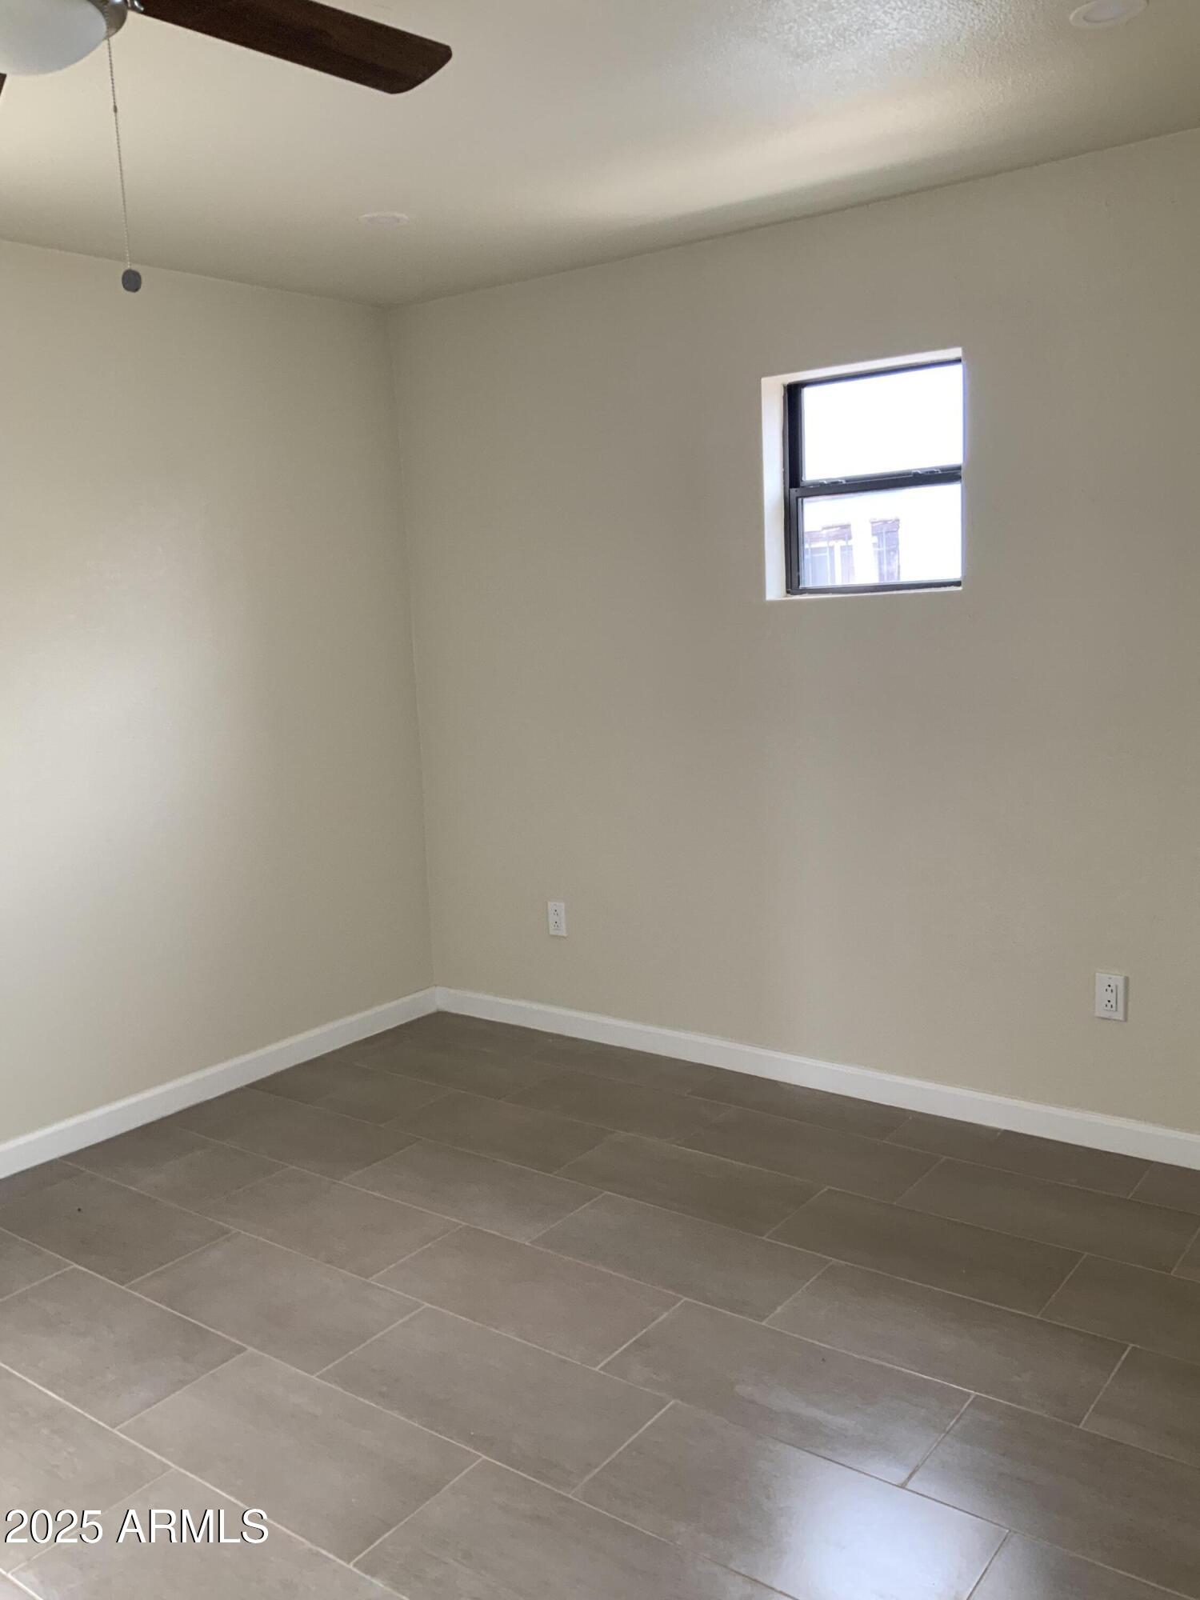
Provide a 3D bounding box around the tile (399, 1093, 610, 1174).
[{"bbox_3d":[-0.277,0.907,3.667,0.610,0.010,0.304,4,11,36],"label":"tile"}]

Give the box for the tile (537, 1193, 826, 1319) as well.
[{"bbox_3d":[0.173,1.001,2.957,0.611,0.010,0.306,4,11,37],"label":"tile"}]

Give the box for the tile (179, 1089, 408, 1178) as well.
[{"bbox_3d":[-0.811,0.927,3.685,0.610,0.010,0.304,4,11,36],"label":"tile"}]

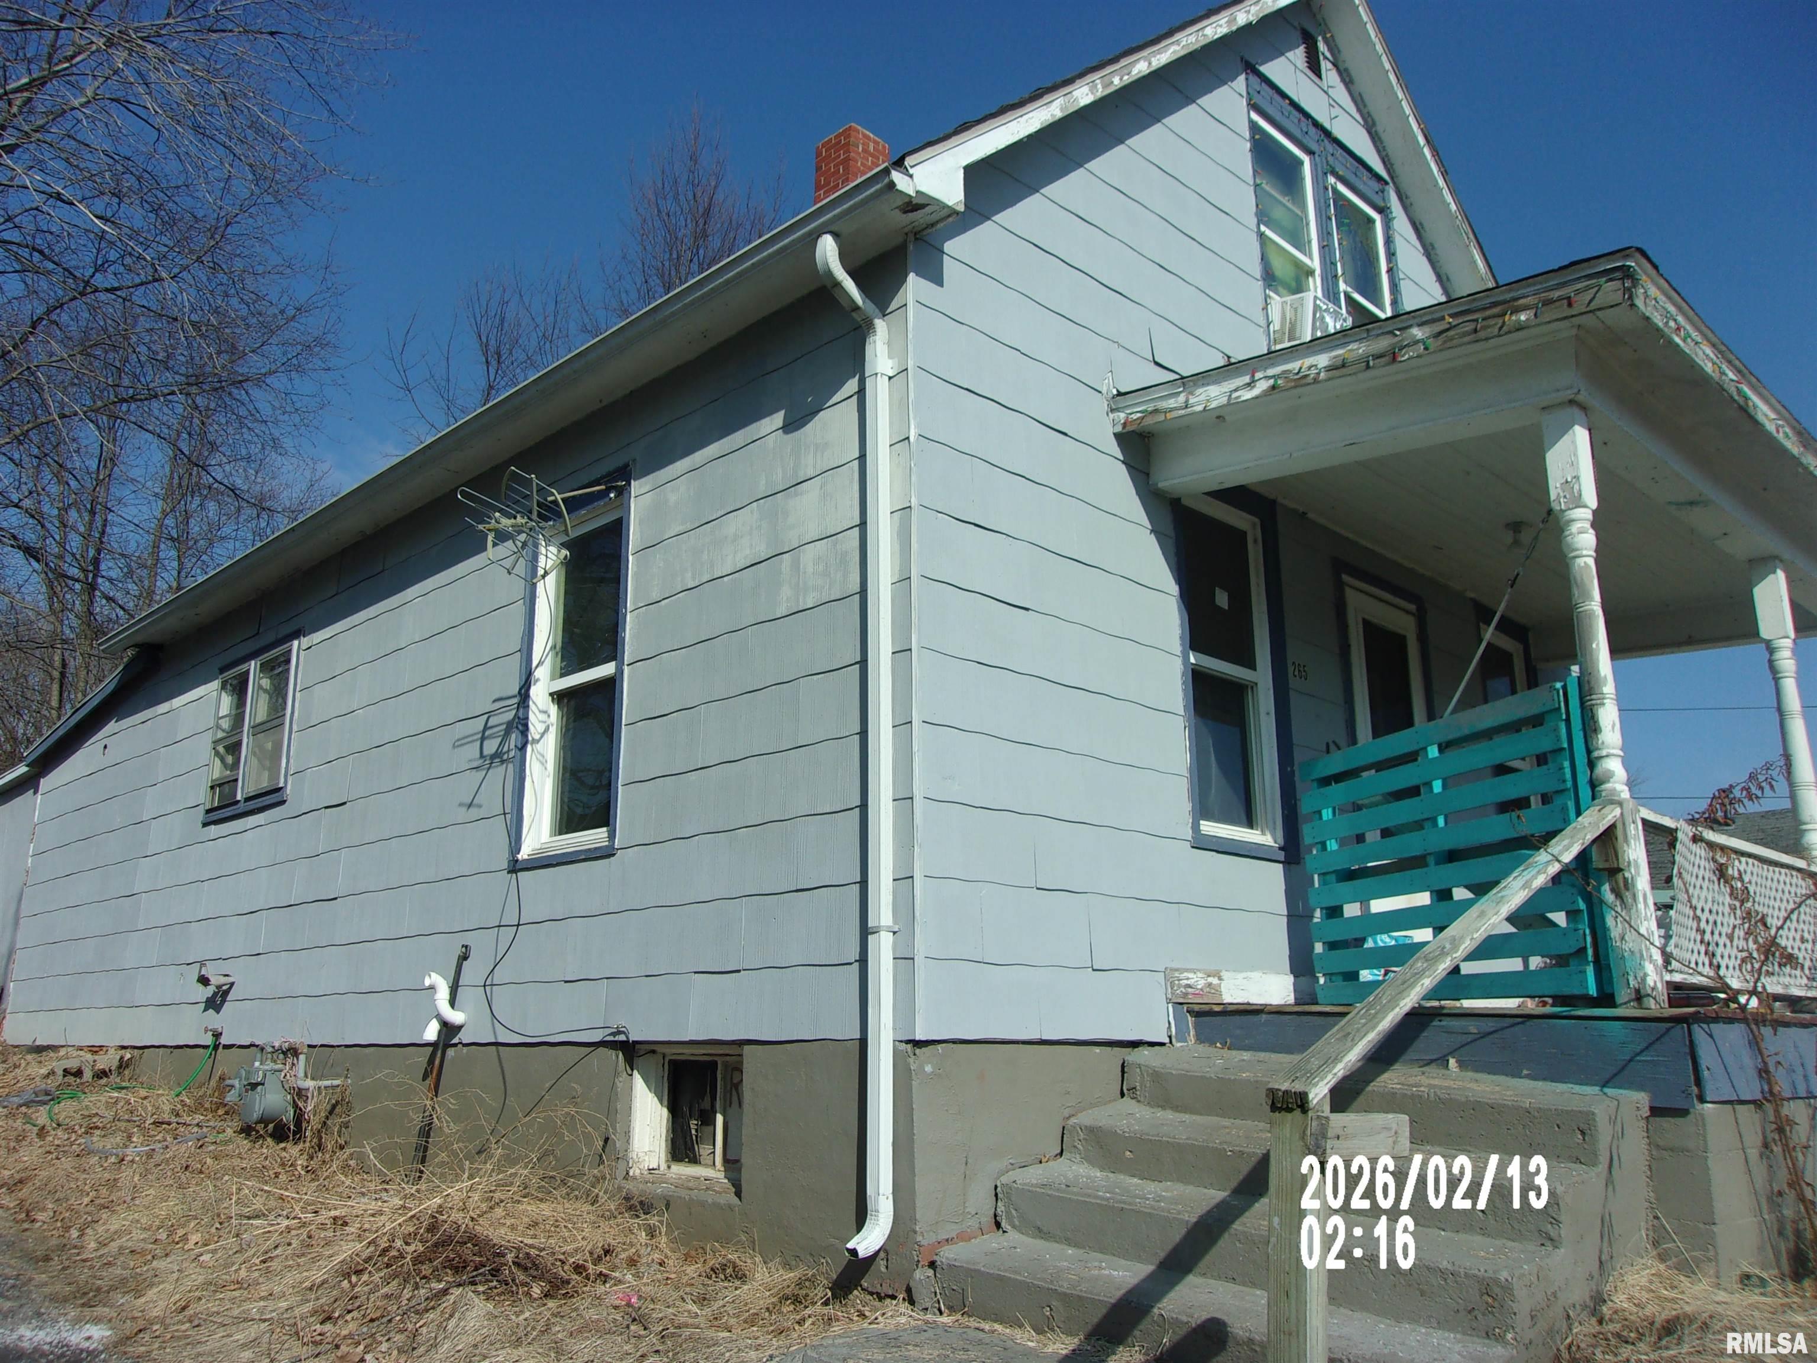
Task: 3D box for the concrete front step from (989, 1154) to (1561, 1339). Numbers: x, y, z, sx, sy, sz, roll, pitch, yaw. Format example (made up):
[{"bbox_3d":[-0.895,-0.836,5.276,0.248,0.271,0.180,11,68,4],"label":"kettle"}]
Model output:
[{"bbox_3d":[1.050,1.696,4.298,0.380,0.175,1.710,13,-15,-43],"label":"concrete front step"}]

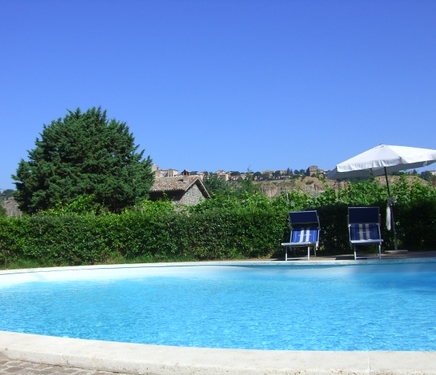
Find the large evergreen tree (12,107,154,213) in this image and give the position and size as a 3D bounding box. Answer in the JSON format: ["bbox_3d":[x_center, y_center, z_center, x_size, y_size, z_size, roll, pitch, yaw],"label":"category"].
[{"bbox_3d":[-7.351,-0.984,30.000,7.600,6.900,7.500,-1,-2,0],"label":"large evergreen tree"}]

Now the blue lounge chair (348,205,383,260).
[{"bbox_3d":[3.101,0.932,11.500,0.670,1.000,1.600,-1,-2,12],"label":"blue lounge chair"}]

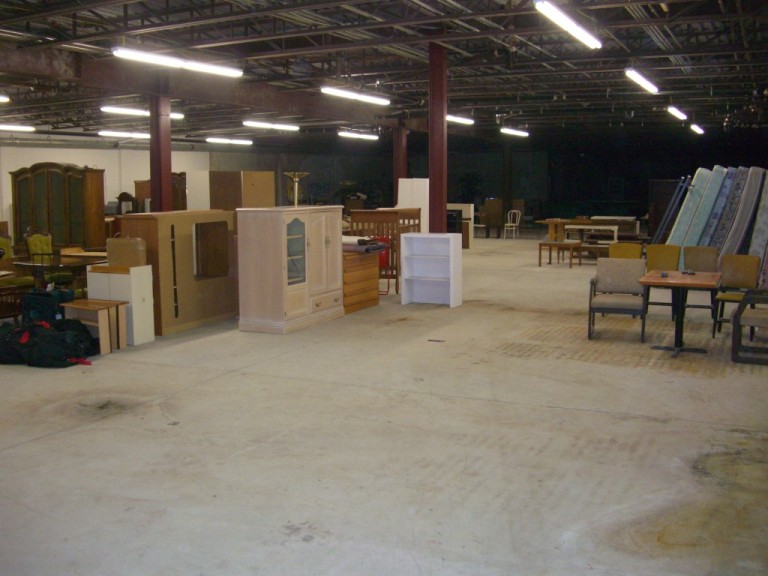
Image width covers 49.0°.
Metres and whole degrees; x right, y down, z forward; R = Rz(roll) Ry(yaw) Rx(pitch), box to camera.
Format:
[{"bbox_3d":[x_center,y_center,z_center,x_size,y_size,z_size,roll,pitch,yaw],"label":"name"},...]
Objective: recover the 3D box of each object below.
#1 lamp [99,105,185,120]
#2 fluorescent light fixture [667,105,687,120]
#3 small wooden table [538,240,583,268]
[{"bbox_3d":[-4.631,-3.407,16.364,0.140,0.100,2.420,3,7,25],"label":"lamp"},{"bbox_3d":[6.026,-3.593,17.314,0.140,0.100,2.440,3,8,26],"label":"fluorescent light fixture"},{"bbox_3d":[3.668,-0.699,17.490,0.680,0.490,0.700,3,8,26],"label":"small wooden table"}]

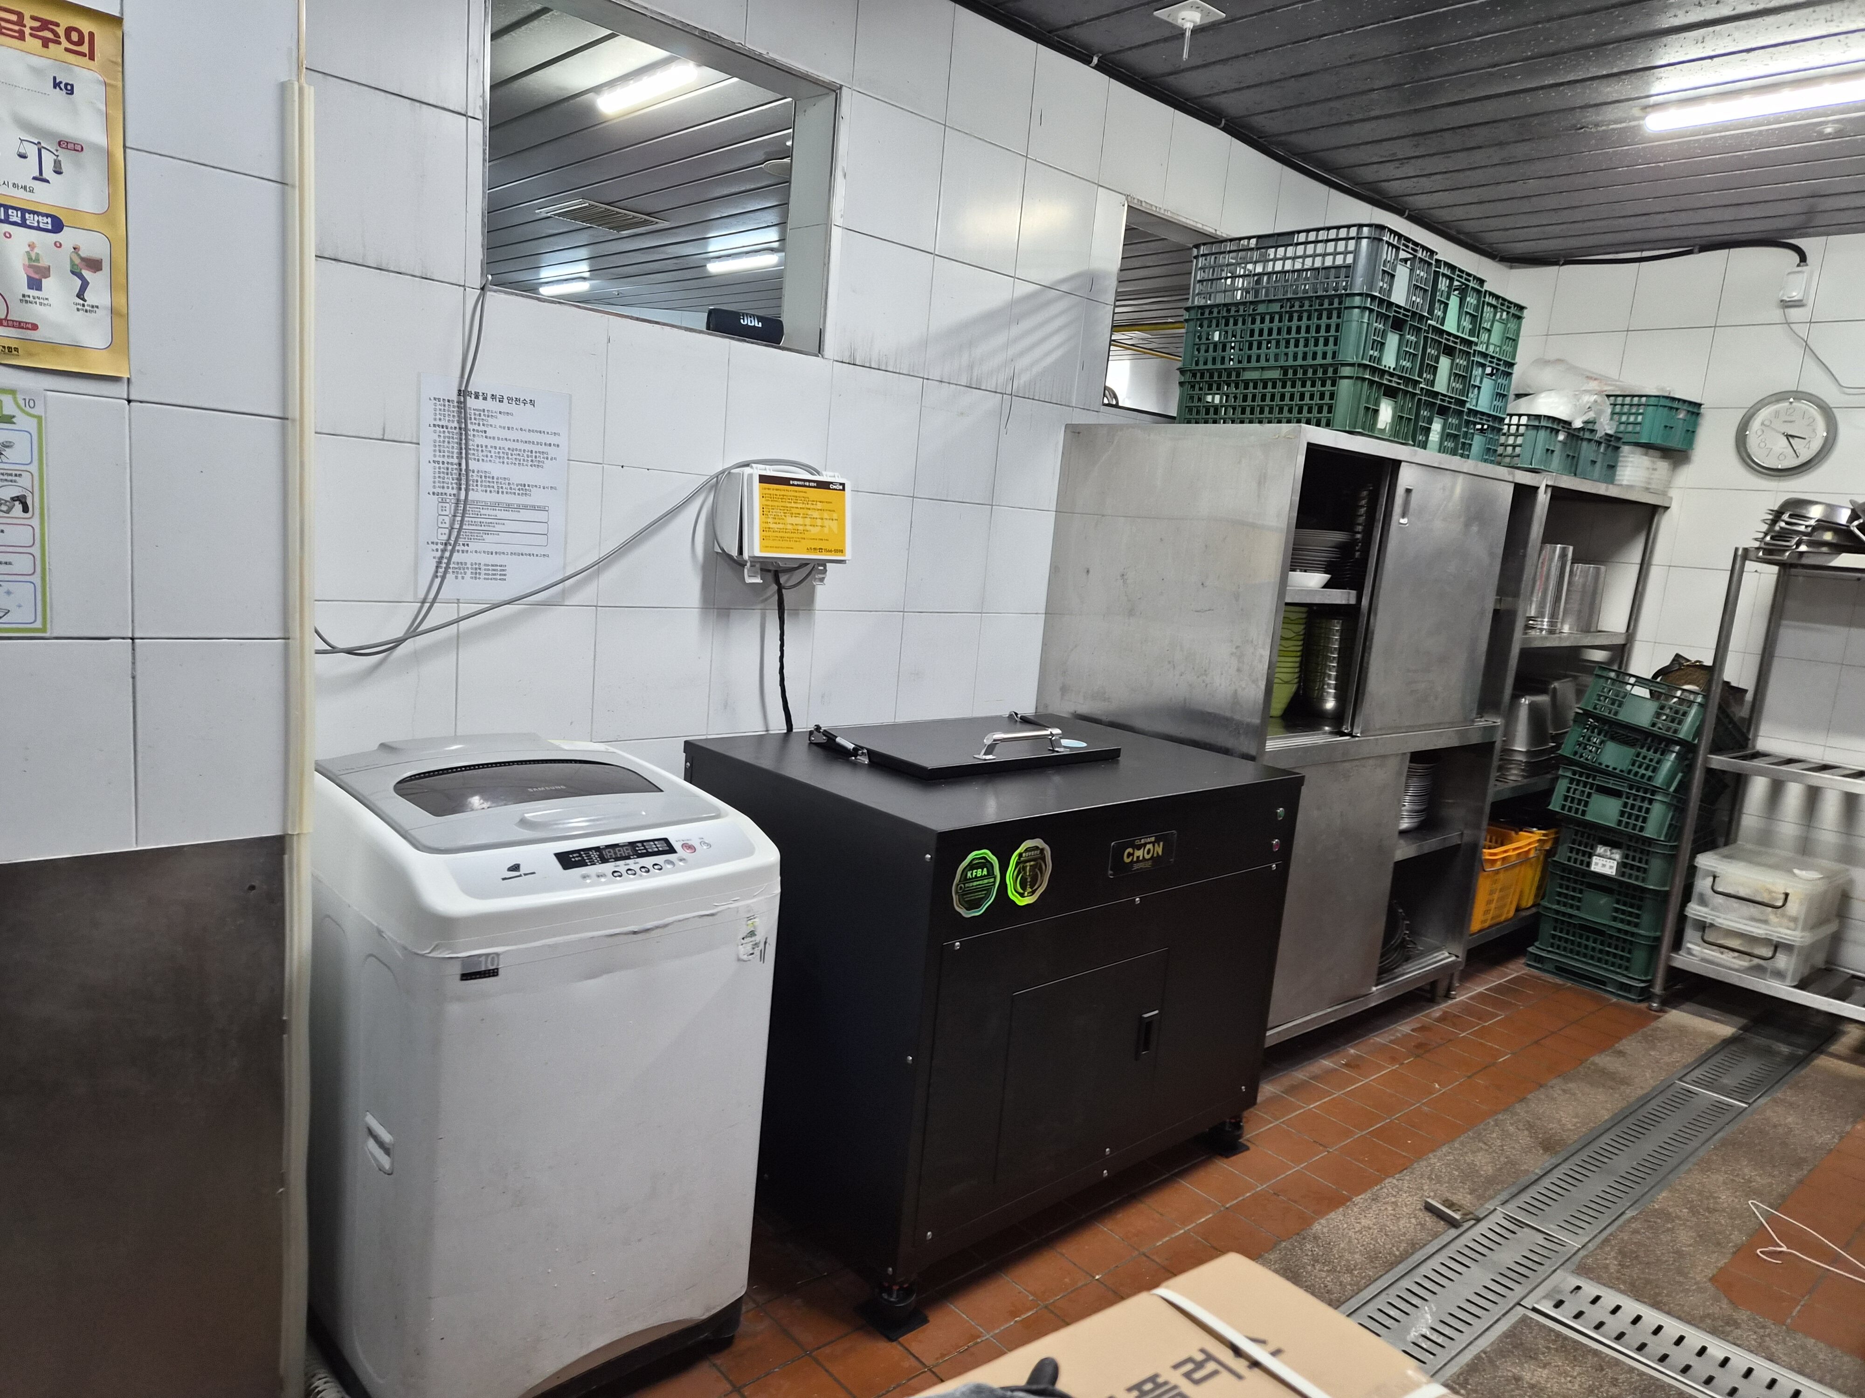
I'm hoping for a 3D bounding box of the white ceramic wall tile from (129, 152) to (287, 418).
[{"bbox_3d":[-0.954,-0.536,1.647,0.187,0.302,0.010,-3,11,-43],"label":"white ceramic wall tile"}]

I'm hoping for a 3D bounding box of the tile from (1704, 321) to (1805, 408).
[{"bbox_3d":[3.060,-1.235,4.613,0.010,0.299,0.299,-3,12,-44],"label":"tile"}]

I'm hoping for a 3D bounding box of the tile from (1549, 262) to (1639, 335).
[{"bbox_3d":[2.623,-1.589,4.911,0.010,0.281,0.293,-3,11,-43],"label":"tile"}]

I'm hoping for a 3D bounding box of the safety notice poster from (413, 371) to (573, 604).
[{"bbox_3d":[-0.877,-0.413,2.498,0.310,0.432,0.004,-3,12,-43],"label":"safety notice poster"}]

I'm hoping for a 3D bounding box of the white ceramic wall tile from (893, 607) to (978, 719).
[{"bbox_3d":[0.019,-0.087,3.414,0.297,0.302,0.010,-3,11,-43],"label":"white ceramic wall tile"}]

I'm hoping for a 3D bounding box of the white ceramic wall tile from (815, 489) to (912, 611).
[{"bbox_3d":[-0.168,-0.372,3.144,0.295,0.302,0.010,-3,12,-43],"label":"white ceramic wall tile"}]

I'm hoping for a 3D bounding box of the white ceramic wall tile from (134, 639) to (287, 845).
[{"bbox_3d":[-0.985,0.062,1.708,0.195,0.292,0.010,-3,12,-43],"label":"white ceramic wall tile"}]

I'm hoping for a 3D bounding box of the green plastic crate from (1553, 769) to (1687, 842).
[{"bbox_3d":[2.503,0.397,4.440,0.372,0.165,0.525,18,4,41],"label":"green plastic crate"}]

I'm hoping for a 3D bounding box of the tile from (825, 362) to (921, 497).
[{"bbox_3d":[-0.145,-0.669,3.097,0.293,0.300,0.010,-3,11,-43],"label":"tile"}]

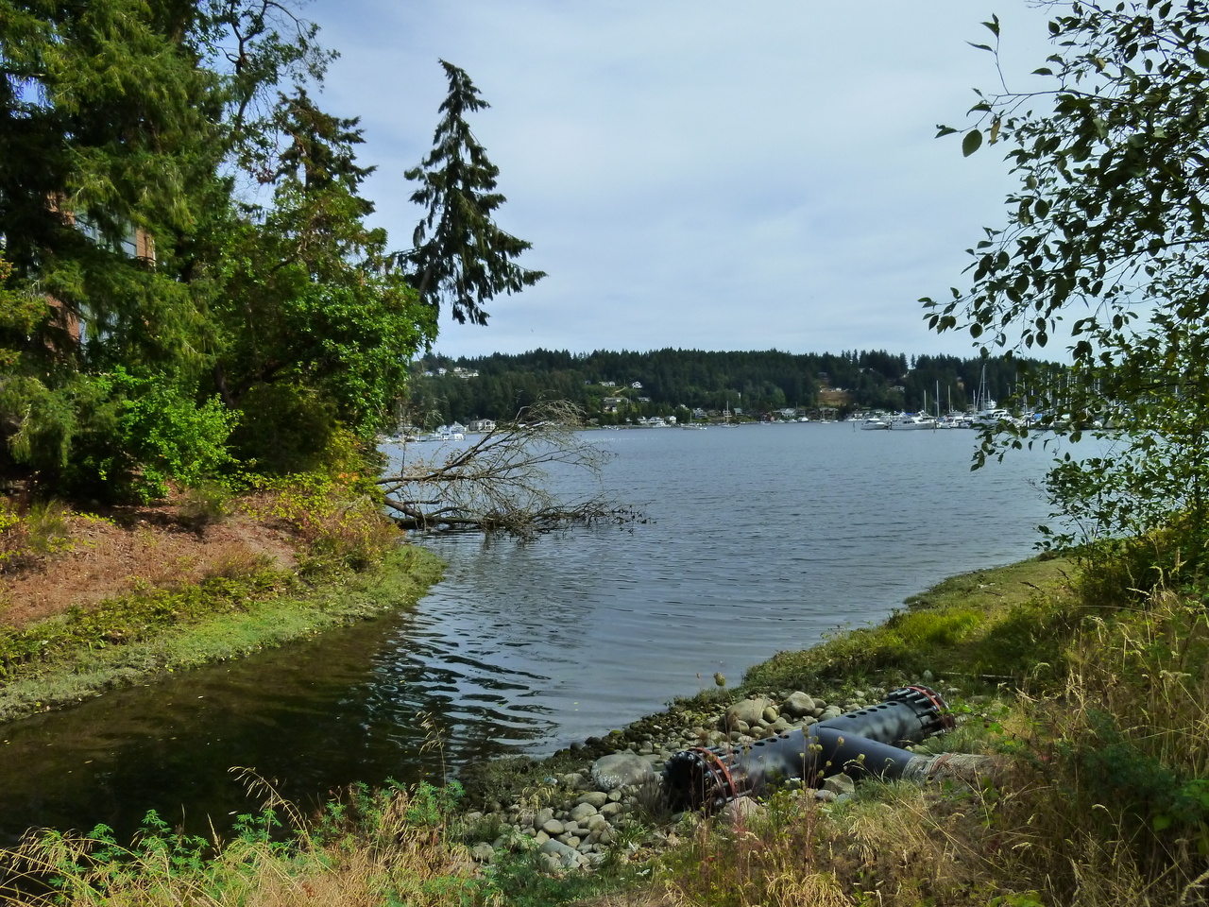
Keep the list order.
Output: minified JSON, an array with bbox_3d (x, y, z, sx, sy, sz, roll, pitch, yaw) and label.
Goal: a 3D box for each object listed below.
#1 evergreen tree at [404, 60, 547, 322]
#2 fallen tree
[{"bbox_3d":[-5.542,-7.147,34.500,6.000,16.000,5.600,-1,2,0],"label":"evergreen tree"},{"bbox_3d":[-3.628,0.456,31.200,9.300,4.300,4.200,-1,2,-7],"label":"fallen tree"}]

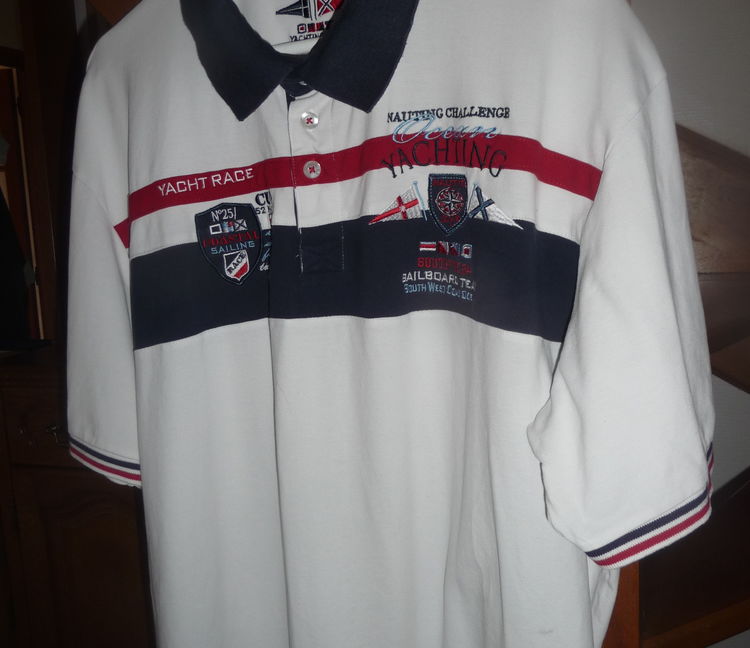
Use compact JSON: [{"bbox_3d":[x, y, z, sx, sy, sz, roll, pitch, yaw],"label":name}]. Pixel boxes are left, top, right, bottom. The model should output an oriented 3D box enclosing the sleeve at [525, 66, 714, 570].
[{"bbox_3d":[0.176,0.000,0.565,0.130,0.310,0.165,0,5,23],"label":"sleeve"}]

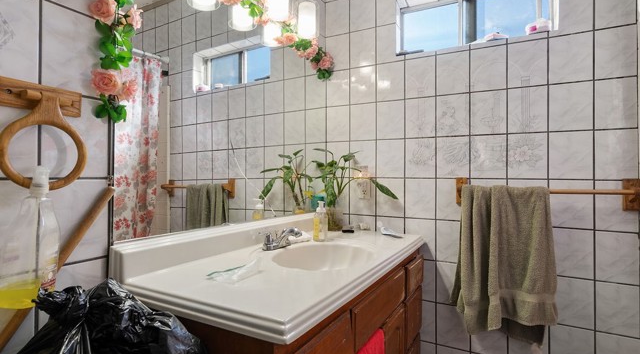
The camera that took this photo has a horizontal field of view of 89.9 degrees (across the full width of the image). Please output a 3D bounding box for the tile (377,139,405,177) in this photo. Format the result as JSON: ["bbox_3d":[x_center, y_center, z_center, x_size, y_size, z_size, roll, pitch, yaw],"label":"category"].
[{"bbox_3d":[0.386,-0.093,1.740,0.152,0.204,0.010,0,0,29],"label":"tile"}]

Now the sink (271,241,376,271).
[{"bbox_3d":[0.012,0.348,1.163,0.345,0.140,0.430,0,-1,27],"label":"sink"}]

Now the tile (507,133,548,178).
[{"bbox_3d":[0.937,-0.093,1.445,0.152,0.204,0.010,0,-1,27],"label":"tile"}]

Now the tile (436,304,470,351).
[{"bbox_3d":[0.636,0.718,1.540,0.150,0.201,0.010,0,-1,27],"label":"tile"}]

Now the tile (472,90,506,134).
[{"bbox_3d":[0.779,-0.298,1.483,0.150,0.201,0.010,0,-1,27],"label":"tile"}]

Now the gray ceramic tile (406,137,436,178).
[{"bbox_3d":[0.507,-0.095,1.620,0.150,0.201,0.010,0,-1,27],"label":"gray ceramic tile"}]

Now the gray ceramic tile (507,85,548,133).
[{"bbox_3d":[0.933,-0.301,1.440,0.152,0.204,0.010,0,0,29],"label":"gray ceramic tile"}]

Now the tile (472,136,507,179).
[{"bbox_3d":[0.778,-0.095,1.481,0.150,0.201,0.010,0,-1,27],"label":"tile"}]

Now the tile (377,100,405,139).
[{"bbox_3d":[0.386,-0.302,1.740,0.152,0.204,0.010,0,0,29],"label":"tile"}]

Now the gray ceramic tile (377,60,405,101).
[{"bbox_3d":[0.374,-0.501,1.695,0.150,0.201,0.010,0,-1,27],"label":"gray ceramic tile"}]

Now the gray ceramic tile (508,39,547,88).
[{"bbox_3d":[0.933,-0.510,1.440,0.152,0.204,0.010,0,0,29],"label":"gray ceramic tile"}]

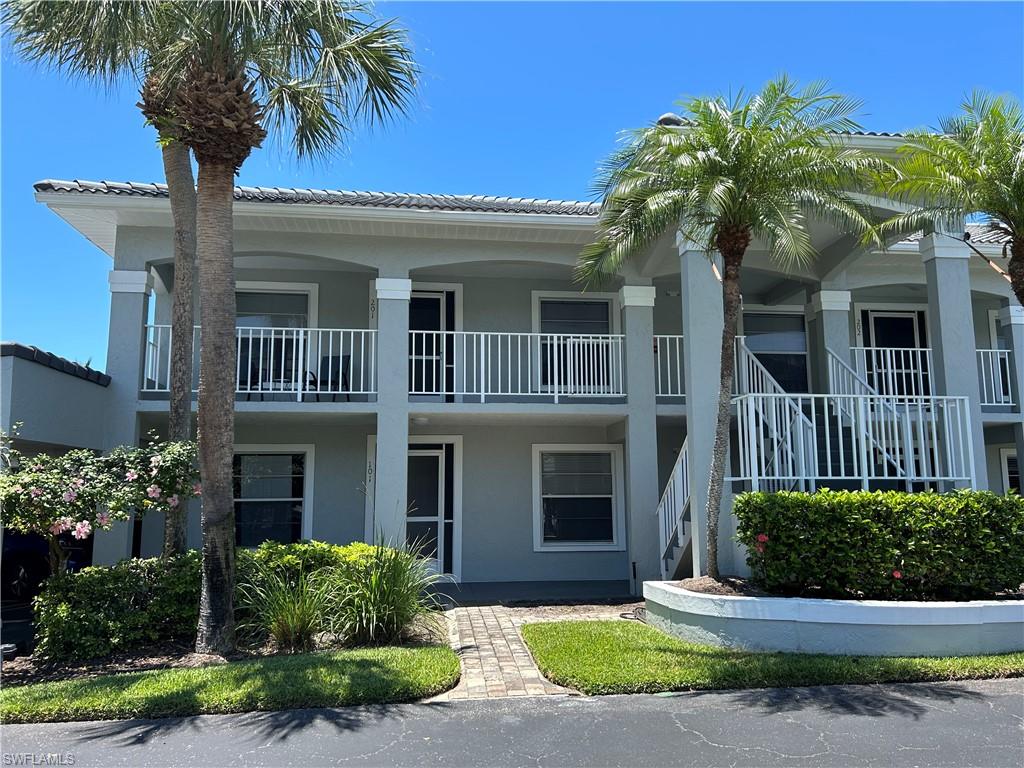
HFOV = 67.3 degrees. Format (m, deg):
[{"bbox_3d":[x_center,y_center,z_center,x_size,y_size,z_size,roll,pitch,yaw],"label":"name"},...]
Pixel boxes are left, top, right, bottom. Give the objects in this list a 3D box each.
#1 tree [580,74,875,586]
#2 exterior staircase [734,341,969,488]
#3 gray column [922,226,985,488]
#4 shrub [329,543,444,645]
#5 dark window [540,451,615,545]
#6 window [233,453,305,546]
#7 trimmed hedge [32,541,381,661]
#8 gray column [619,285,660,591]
[{"bbox_3d":[2.449,-0.651,8.400,3.200,5.450,2.950,1,-8,-6],"label":"tree"},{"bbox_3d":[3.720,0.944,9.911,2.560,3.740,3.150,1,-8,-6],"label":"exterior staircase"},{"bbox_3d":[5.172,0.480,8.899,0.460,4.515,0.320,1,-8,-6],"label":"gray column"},{"bbox_3d":[-1.314,2.215,8.086,1.250,1.020,1.150,1,-8,-6],"label":"shrub"},{"bbox_3d":[1.104,1.900,12.920,1.267,1.553,0.120,1,-8,-6],"label":"dark window"},{"bbox_3d":[-3.968,1.858,12.411,1.267,1.553,0.120,1,-8,-6],"label":"window"},{"bbox_3d":[-3.090,2.294,8.352,3.200,0.930,1.000,3,-8,-21],"label":"trimmed hedge"},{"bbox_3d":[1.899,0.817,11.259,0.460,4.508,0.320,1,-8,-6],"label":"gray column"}]

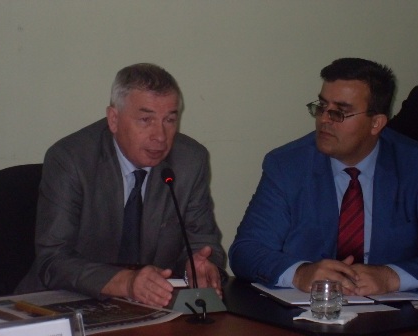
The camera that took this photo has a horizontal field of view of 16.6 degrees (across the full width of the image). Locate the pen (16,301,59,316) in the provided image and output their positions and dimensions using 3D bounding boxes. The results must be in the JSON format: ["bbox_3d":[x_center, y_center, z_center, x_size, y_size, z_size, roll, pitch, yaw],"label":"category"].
[{"bbox_3d":[-0.371,0.313,3.138,0.143,0.013,0.013,7,11,39],"label":"pen"}]

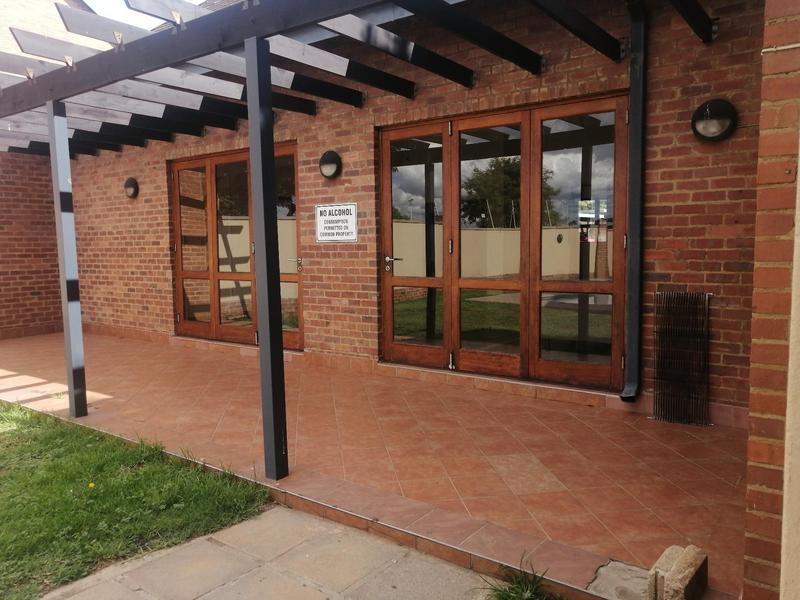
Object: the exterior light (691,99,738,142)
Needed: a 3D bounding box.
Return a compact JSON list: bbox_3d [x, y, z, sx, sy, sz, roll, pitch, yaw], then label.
[{"bbox_3d":[2.248,-1.293,4.476,0.295,0.295,0.090,3,7,36],"label":"exterior light"}]

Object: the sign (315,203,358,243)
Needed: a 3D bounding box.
[{"bbox_3d":[-0.702,-0.836,6.747,0.597,0.404,0.020,3,7,36],"label":"sign"}]

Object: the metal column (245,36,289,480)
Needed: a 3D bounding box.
[{"bbox_3d":[-0.791,-0.200,3.735,0.102,2.607,0.100,3,7,36],"label":"metal column"}]

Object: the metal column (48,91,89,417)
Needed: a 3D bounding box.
[{"bbox_3d":[-2.752,-0.304,5.180,0.095,2.599,0.100,3,7,36],"label":"metal column"}]

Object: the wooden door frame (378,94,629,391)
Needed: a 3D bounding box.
[{"bbox_3d":[0.833,-0.482,5.794,2.515,2.449,0.100,3,7,36],"label":"wooden door frame"}]

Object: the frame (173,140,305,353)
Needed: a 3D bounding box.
[{"bbox_3d":[-2.082,-0.647,7.925,2.510,2.405,0.100,3,7,36],"label":"frame"}]

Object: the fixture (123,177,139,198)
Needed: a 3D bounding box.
[{"bbox_3d":[-3.866,-1.615,8.947,0.295,0.295,0.090,3,7,36],"label":"fixture"}]

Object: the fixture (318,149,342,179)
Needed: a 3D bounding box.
[{"bbox_3d":[-0.756,-1.452,6.673,0.295,0.295,0.090,3,7,36],"label":"fixture"}]

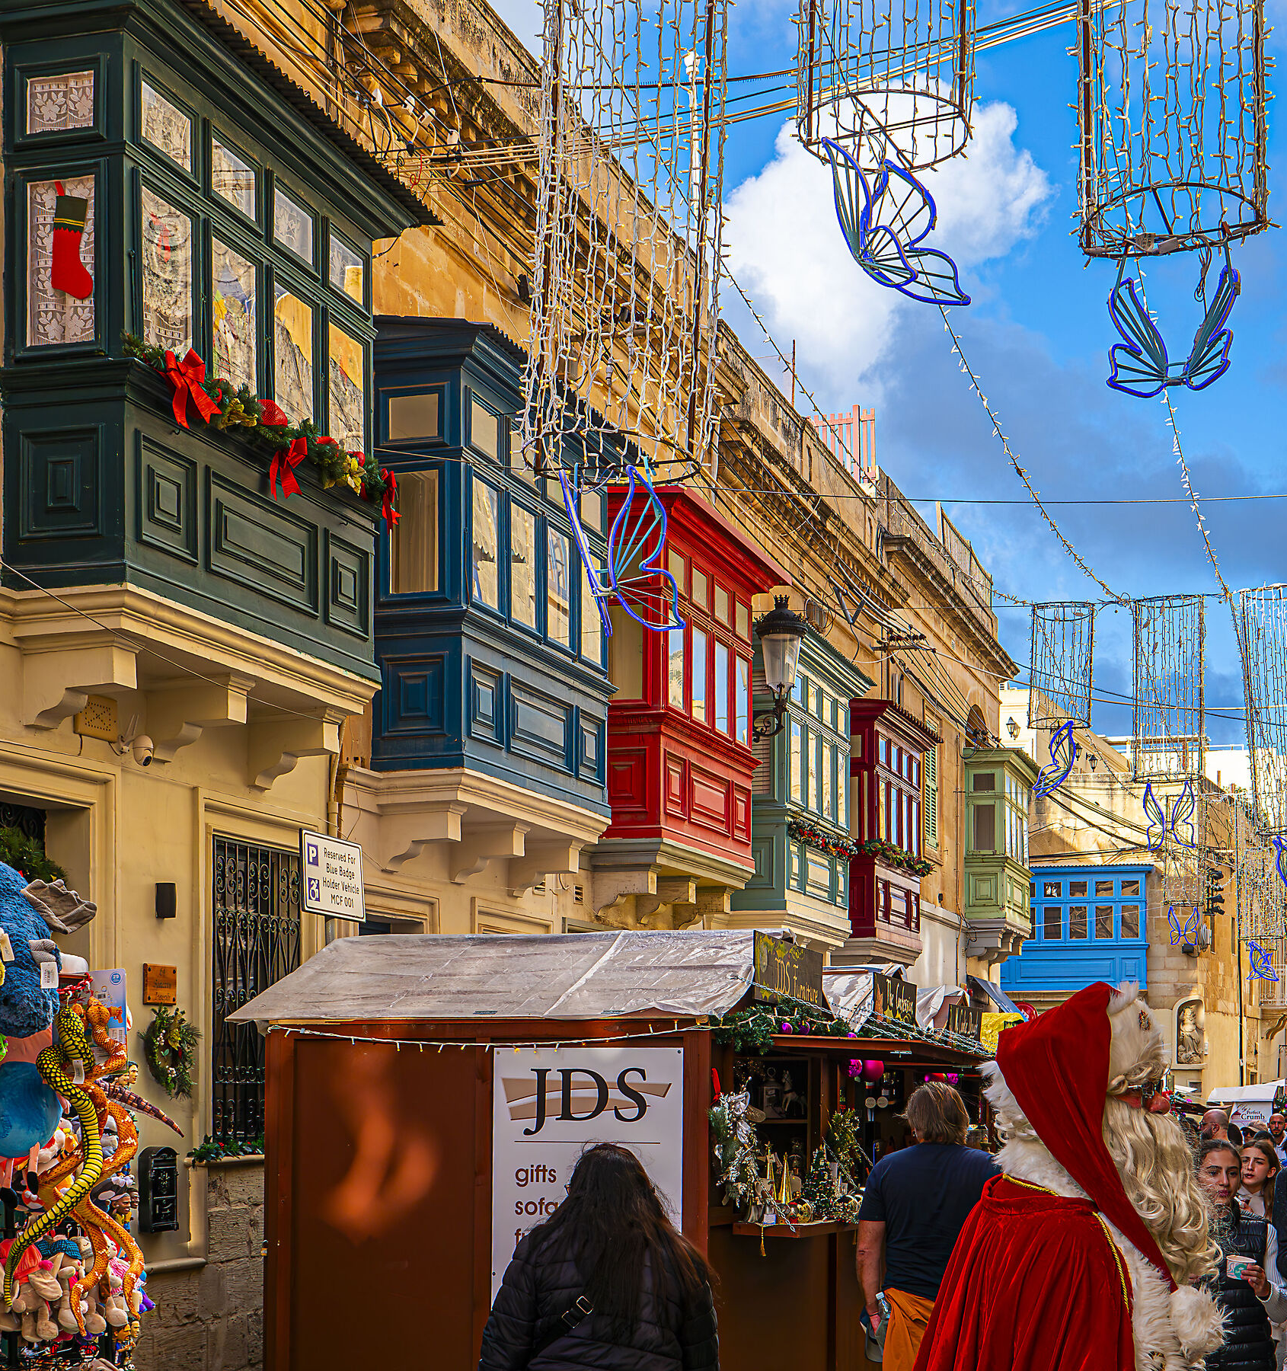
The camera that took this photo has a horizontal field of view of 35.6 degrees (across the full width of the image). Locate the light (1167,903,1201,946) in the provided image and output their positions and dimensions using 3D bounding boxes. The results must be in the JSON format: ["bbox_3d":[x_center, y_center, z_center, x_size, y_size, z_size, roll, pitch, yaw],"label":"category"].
[{"bbox_3d":[12.930,5.722,48.000,0.770,0.950,0.350,-2,-7,15],"label":"light"}]

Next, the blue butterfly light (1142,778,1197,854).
[{"bbox_3d":[7.920,1.945,30.200,0.780,1.030,0.350,-2,-7,15],"label":"blue butterfly light"}]

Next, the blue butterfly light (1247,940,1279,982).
[{"bbox_3d":[14.809,6.576,48.000,0.750,0.950,0.400,-2,-7,17],"label":"blue butterfly light"}]

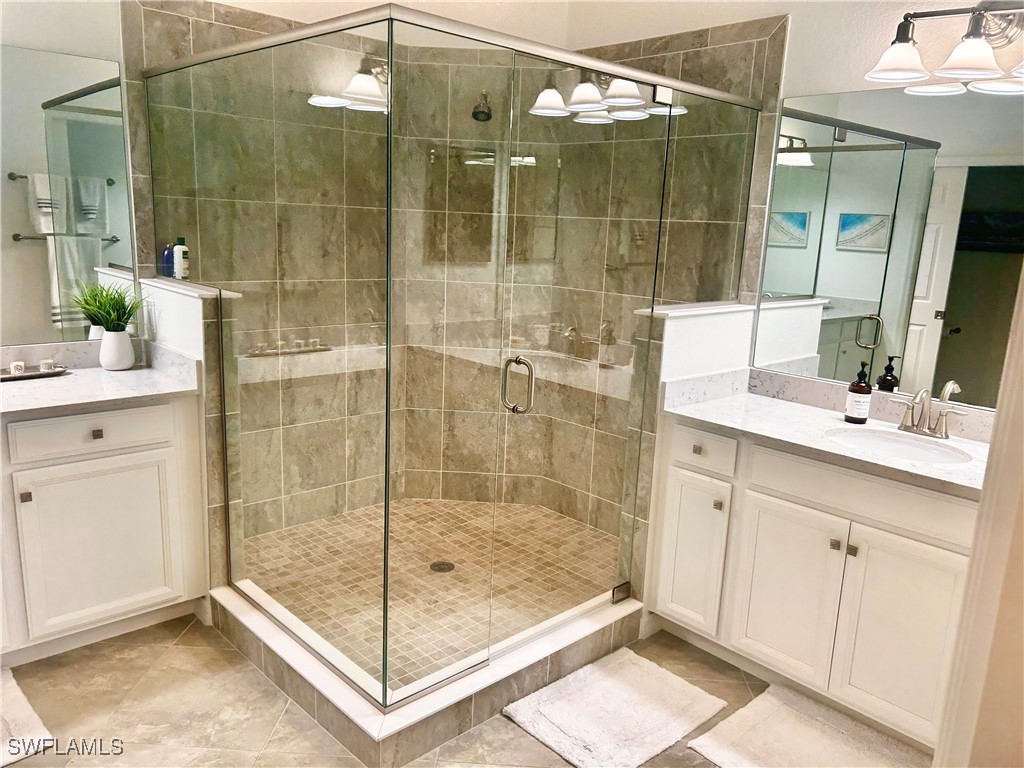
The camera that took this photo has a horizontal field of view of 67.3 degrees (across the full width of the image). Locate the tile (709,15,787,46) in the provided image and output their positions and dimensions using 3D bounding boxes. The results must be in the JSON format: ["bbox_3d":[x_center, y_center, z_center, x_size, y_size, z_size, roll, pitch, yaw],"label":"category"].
[{"bbox_3d":[0.891,-1.333,2.917,0.012,0.061,0.334,-9,16,-42],"label":"tile"}]

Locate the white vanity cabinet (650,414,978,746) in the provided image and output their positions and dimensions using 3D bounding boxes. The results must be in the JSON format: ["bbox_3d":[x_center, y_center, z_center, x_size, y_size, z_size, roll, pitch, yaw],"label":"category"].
[{"bbox_3d":[1.082,0.606,2.634,0.552,0.847,1.028,-9,16,-42],"label":"white vanity cabinet"}]

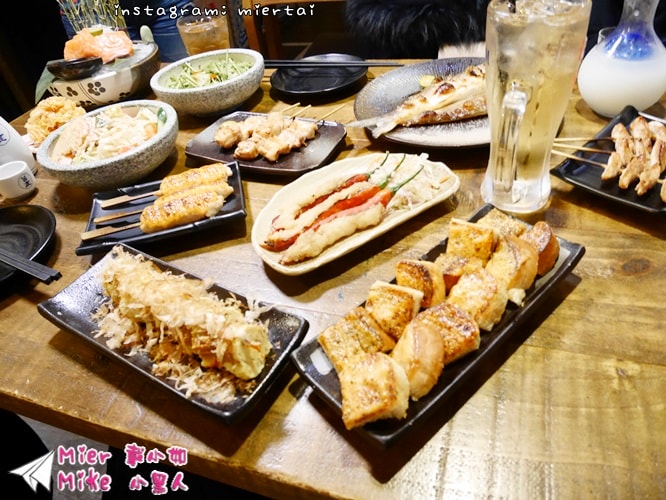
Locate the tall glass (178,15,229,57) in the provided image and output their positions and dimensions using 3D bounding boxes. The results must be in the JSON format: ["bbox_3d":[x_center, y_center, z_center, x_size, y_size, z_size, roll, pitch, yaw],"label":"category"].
[{"bbox_3d":[-0.231,-0.381,0.870,0.092,0.093,0.092,-10,41,0],"label":"tall glass"}]

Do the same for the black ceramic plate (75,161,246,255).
[{"bbox_3d":[-0.189,-0.046,0.530,0.178,0.025,0.113,-13,41,-4],"label":"black ceramic plate"}]

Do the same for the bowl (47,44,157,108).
[{"bbox_3d":[-0.395,-0.301,0.829,0.192,0.072,0.192,-10,41,0],"label":"bowl"}]

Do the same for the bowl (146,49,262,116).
[{"bbox_3d":[-0.195,-0.265,0.754,0.177,0.061,0.177,-10,41,0],"label":"bowl"}]

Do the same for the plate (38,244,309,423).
[{"bbox_3d":[-0.138,0.062,0.389,0.231,0.033,0.089,18,48,28],"label":"plate"}]

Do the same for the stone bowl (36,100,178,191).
[{"bbox_3d":[-0.284,-0.129,0.617,0.177,0.061,0.177,-10,41,0],"label":"stone bowl"}]

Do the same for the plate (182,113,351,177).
[{"bbox_3d":[-0.088,-0.140,0.618,0.185,0.023,0.115,16,47,27],"label":"plate"}]

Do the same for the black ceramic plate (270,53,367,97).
[{"bbox_3d":[-0.023,-0.287,0.774,0.159,0.022,0.159,-6,41,5],"label":"black ceramic plate"}]

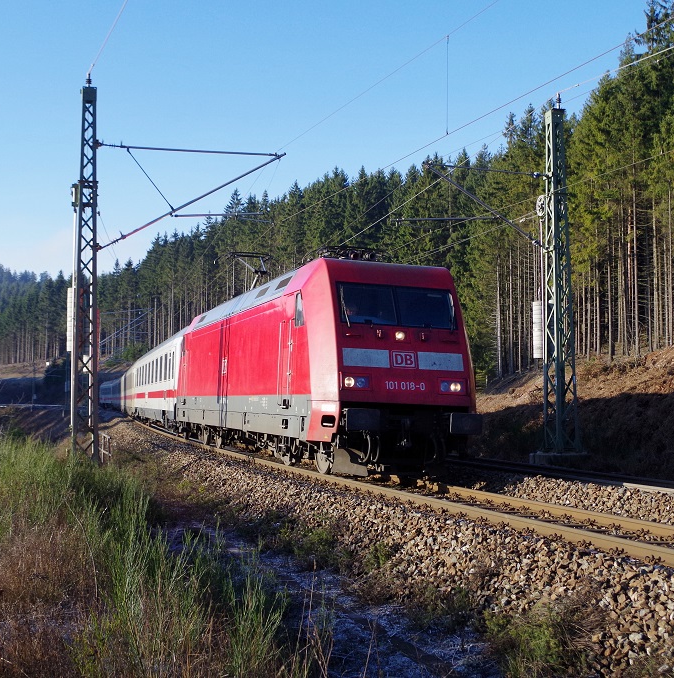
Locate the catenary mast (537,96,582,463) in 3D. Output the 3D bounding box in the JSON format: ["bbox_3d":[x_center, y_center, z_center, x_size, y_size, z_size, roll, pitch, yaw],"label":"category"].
[{"bbox_3d":[5.872,-1.511,29.402,0.780,9.430,0.900,1,-4,-16],"label":"catenary mast"}]

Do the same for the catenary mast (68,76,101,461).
[{"bbox_3d":[-5.843,-1.591,25.785,0.720,8.890,0.750,1,-4,-16],"label":"catenary mast"}]

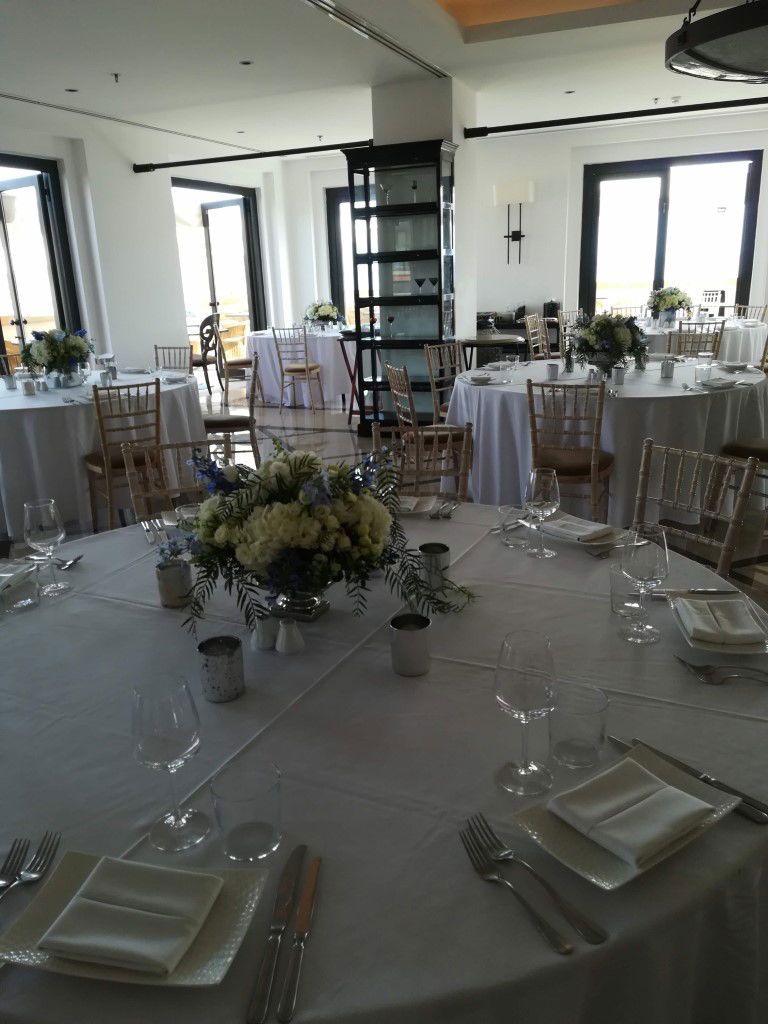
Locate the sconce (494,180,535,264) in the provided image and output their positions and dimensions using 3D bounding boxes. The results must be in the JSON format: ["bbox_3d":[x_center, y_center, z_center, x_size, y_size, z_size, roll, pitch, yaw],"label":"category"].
[{"bbox_3d":[1.669,-3.714,9.897,0.523,1.009,0.160,5,19,22],"label":"sconce"}]

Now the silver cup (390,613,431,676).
[{"bbox_3d":[0.049,0.240,1.388,0.071,0.092,0.071,-2,17,1],"label":"silver cup"}]

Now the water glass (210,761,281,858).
[{"bbox_3d":[-0.171,0.378,0.974,0.085,0.090,0.085,-2,17,0],"label":"water glass"}]

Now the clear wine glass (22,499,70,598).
[{"bbox_3d":[-0.780,0.083,1.788,0.084,0.212,0.084,-2,17,0],"label":"clear wine glass"}]

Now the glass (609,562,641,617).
[{"bbox_3d":[0.508,0.161,1.584,0.084,0.090,0.084,-2,17,0],"label":"glass"}]

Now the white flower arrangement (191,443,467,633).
[{"bbox_3d":[-0.117,0.033,1.623,0.560,0.355,0.440,-2,17,0],"label":"white flower arrangement"}]

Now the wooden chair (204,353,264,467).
[{"bbox_3d":[-1.078,-0.657,5.550,0.440,0.920,0.400,-5,18,-9],"label":"wooden chair"}]

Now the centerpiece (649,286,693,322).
[{"bbox_3d":[3.031,-2.160,8.127,0.460,0.390,0.460,6,19,23],"label":"centerpiece"}]

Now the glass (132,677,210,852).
[{"bbox_3d":[-0.271,0.317,0.976,0.084,0.212,0.084,-2,17,0],"label":"glass"}]

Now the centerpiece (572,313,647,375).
[{"bbox_3d":[1.446,-1.074,4.908,0.475,0.385,0.450,-2,17,0],"label":"centerpiece"}]

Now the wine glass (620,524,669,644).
[{"bbox_3d":[0.496,0.137,1.466,0.084,0.217,0.084,6,19,23],"label":"wine glass"}]

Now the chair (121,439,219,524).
[{"bbox_3d":[-0.659,0.214,2.721,0.400,0.900,0.430,-8,18,-18],"label":"chair"}]

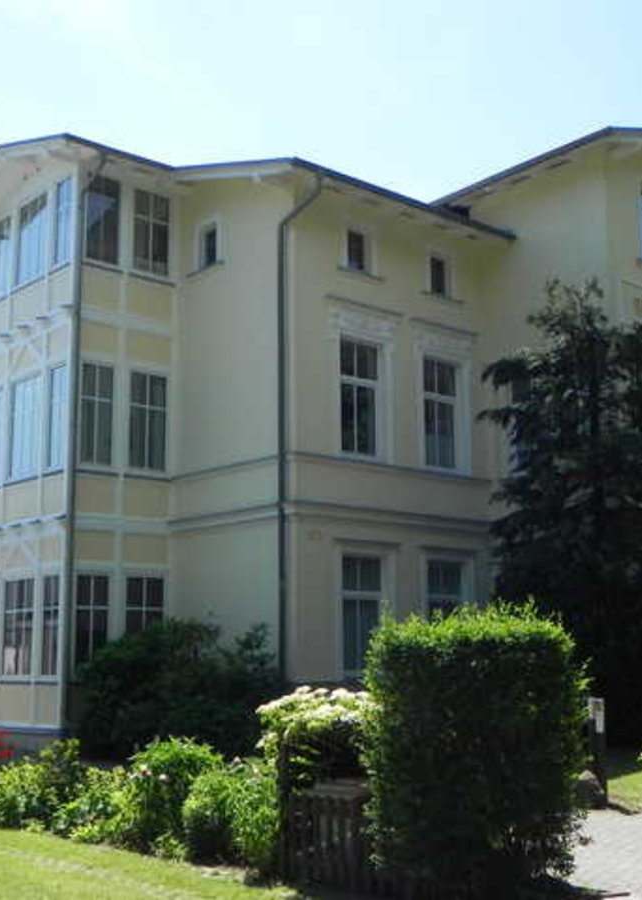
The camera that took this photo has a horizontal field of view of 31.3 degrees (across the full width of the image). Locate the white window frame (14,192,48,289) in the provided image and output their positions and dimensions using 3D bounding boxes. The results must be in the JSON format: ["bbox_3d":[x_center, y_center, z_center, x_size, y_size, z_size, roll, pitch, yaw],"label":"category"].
[{"bbox_3d":[-5.357,-3.883,21.157,0.100,1.447,1.096,8,-14,-40],"label":"white window frame"}]

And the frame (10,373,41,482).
[{"bbox_3d":[-5.294,-0.394,20.487,0.100,1.782,1.024,8,-14,-40],"label":"frame"}]

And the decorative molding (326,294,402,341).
[{"bbox_3d":[0.733,-2.232,19.362,1.625,0.484,0.180,8,-14,-40],"label":"decorative molding"}]

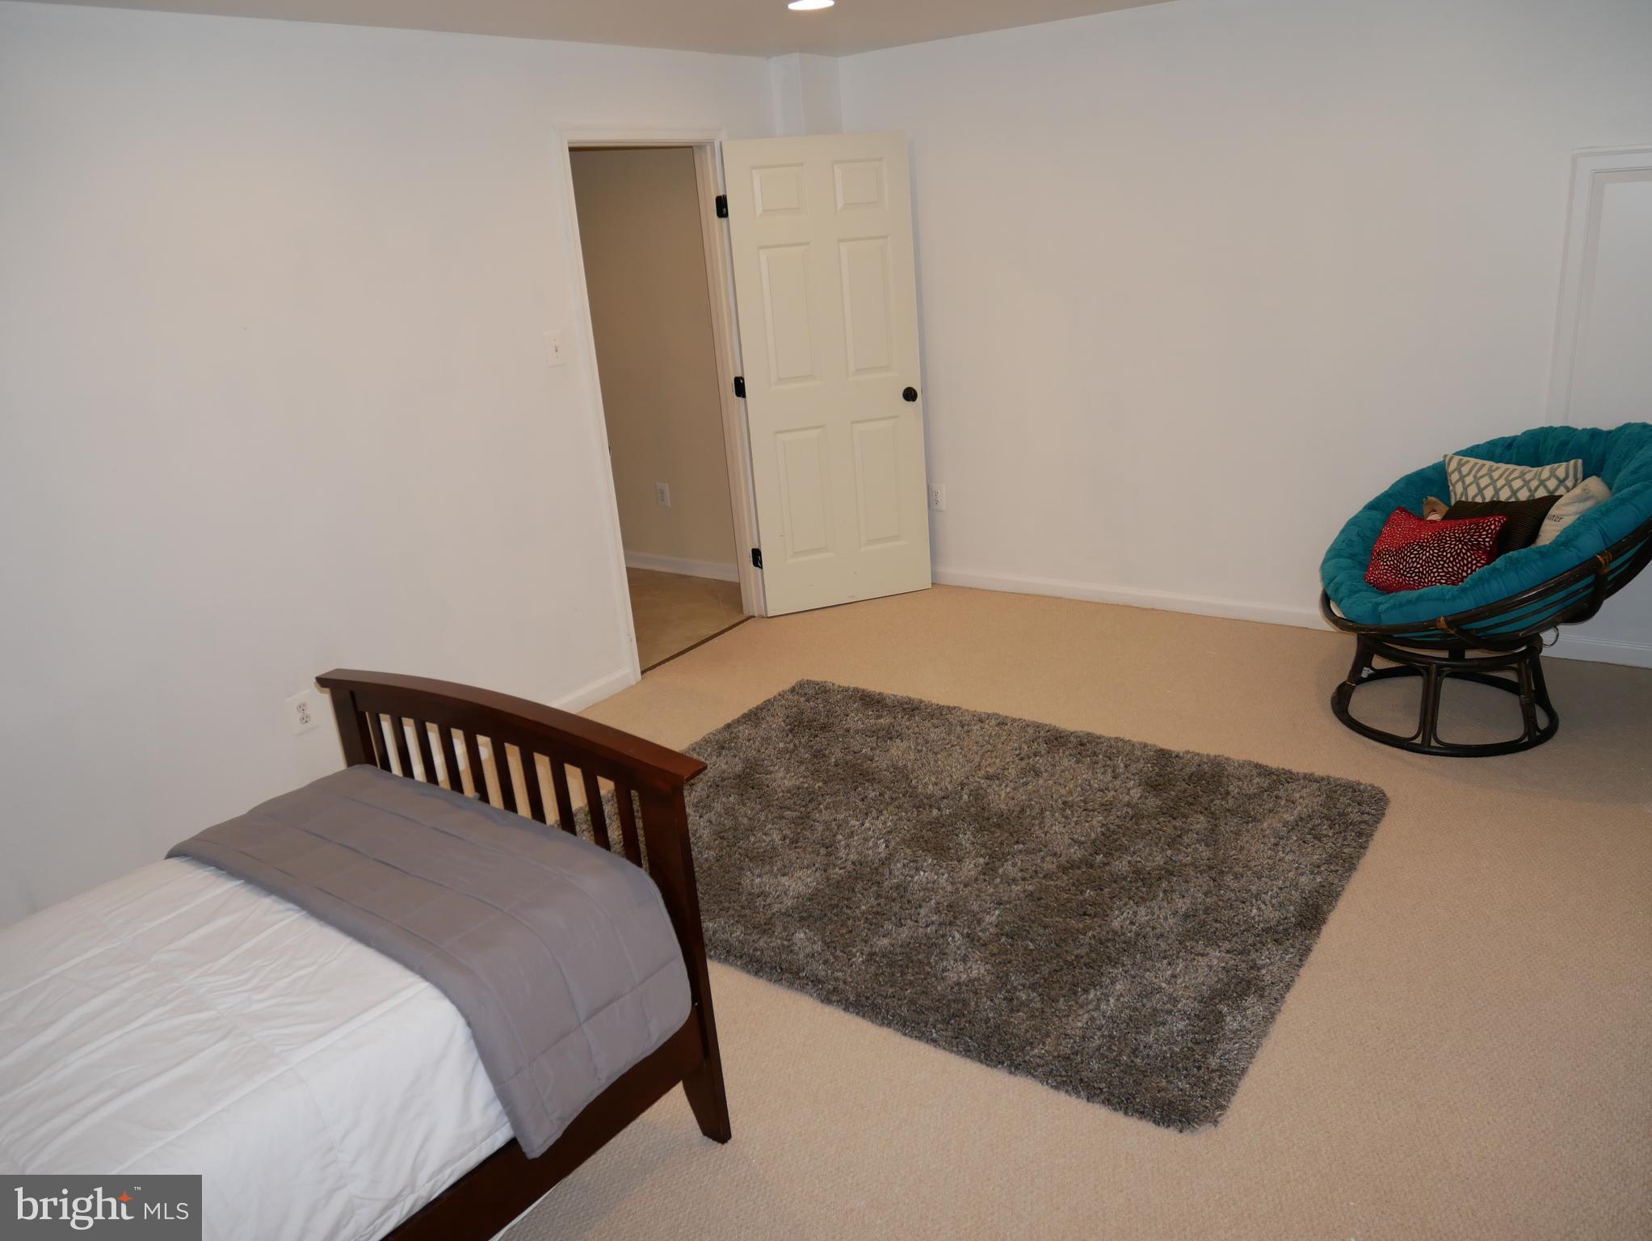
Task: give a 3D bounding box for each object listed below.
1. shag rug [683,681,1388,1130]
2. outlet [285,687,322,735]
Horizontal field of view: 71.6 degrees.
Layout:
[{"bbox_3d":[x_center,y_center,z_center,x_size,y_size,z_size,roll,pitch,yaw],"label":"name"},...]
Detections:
[{"bbox_3d":[0.321,0.610,3.323,2.106,0.042,1.549,9,23,34],"label":"shag rug"},{"bbox_3d":[-1.615,0.286,3.546,0.010,0.120,0.080,10,24,36],"label":"outlet"}]

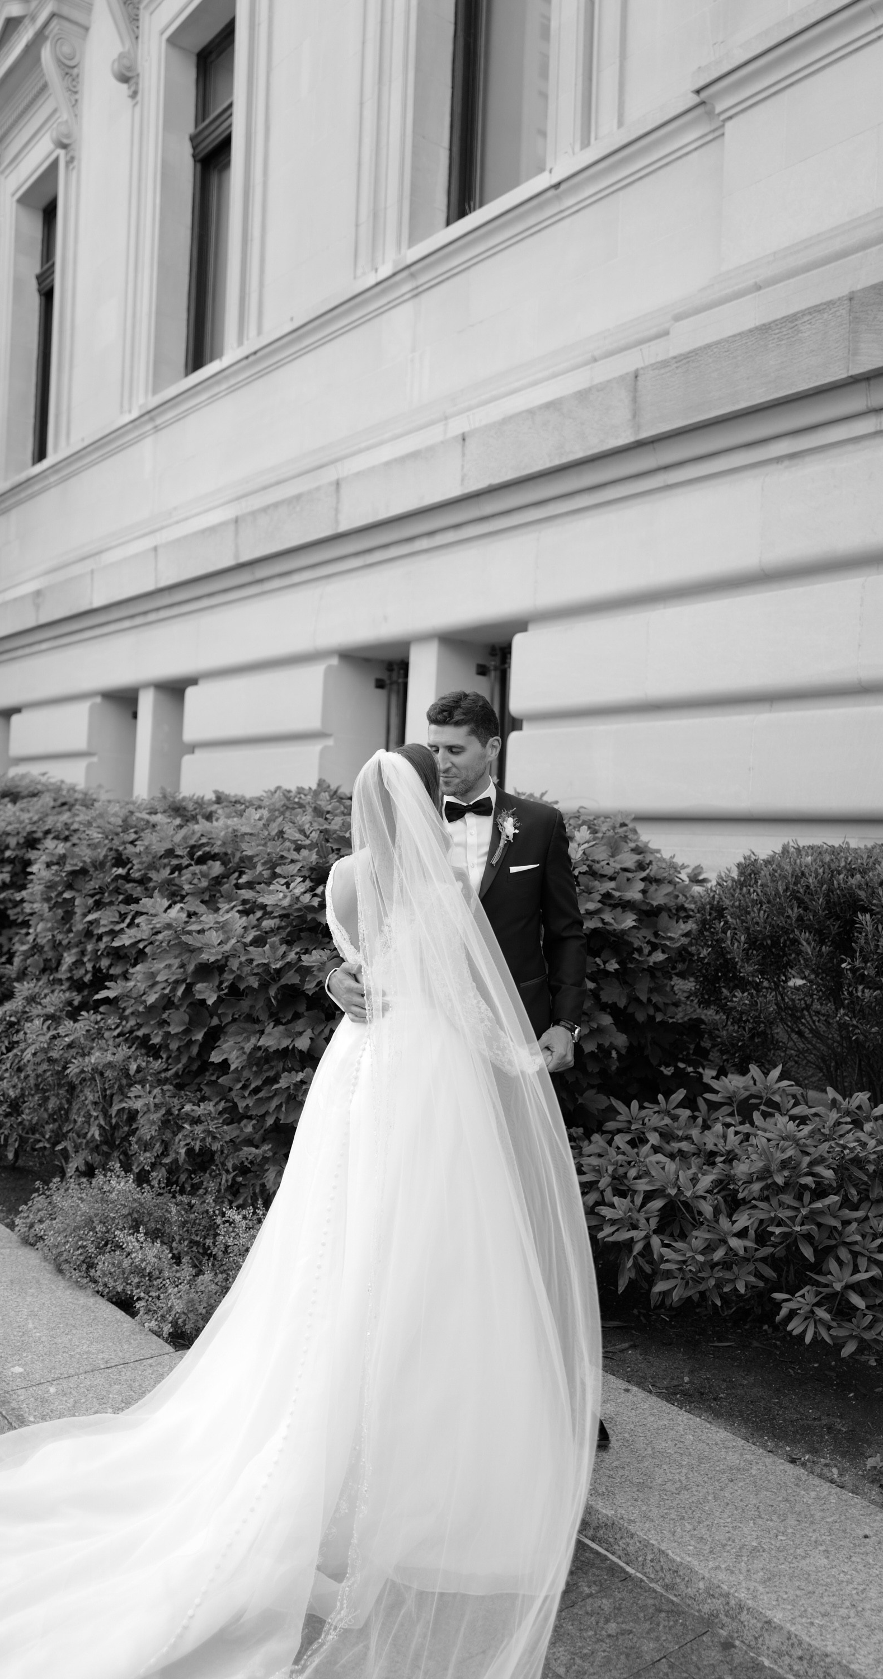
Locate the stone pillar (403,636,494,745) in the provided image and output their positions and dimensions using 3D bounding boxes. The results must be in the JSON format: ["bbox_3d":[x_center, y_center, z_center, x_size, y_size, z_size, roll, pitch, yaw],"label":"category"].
[{"bbox_3d":[0.035,-0.629,8.381,0.432,1.239,0.298,2,0,-38],"label":"stone pillar"}]

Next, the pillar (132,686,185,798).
[{"bbox_3d":[-2.451,-0.710,11.617,0.432,1.249,0.322,2,0,-38],"label":"pillar"}]

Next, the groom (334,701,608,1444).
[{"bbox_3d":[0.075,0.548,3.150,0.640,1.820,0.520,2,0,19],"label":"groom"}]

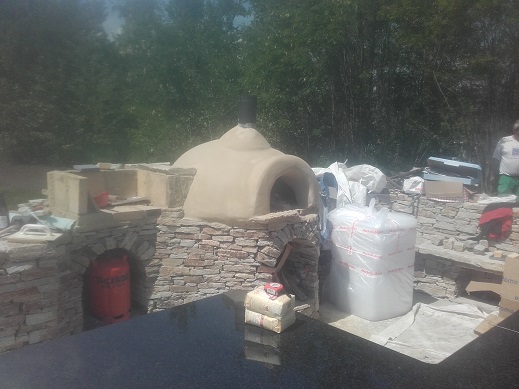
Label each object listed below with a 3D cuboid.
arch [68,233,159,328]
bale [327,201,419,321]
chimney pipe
[{"bbox_3d":[-1.153,0.680,3.660,0.660,0.800,0.280,-5,9,-37],"label":"arch"},{"bbox_3d":[1.015,0.585,4.249,0.530,0.880,0.610,-5,9,-32],"label":"bale"},{"bbox_3d":[-0.107,-0.760,4.270,0.155,0.305,0.155,0,7,0],"label":"chimney pipe"}]

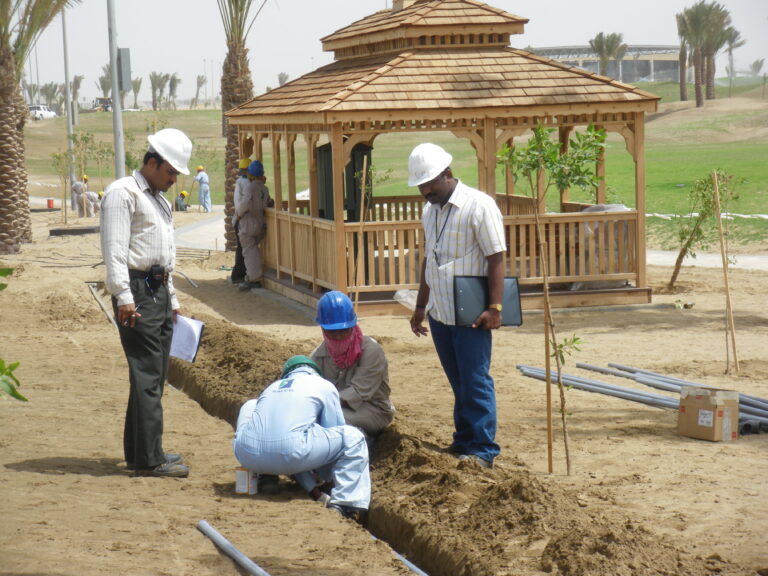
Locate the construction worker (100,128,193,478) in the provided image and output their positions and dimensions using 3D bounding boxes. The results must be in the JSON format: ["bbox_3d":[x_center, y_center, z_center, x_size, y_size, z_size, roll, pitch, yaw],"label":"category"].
[{"bbox_3d":[-1.207,0.074,11.100,0.380,1.730,0.500,1,5,33],"label":"construction worker"}]

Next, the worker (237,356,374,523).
[{"bbox_3d":[-0.389,0.686,10.250,0.600,0.720,0.620,1,5,29],"label":"worker"}]

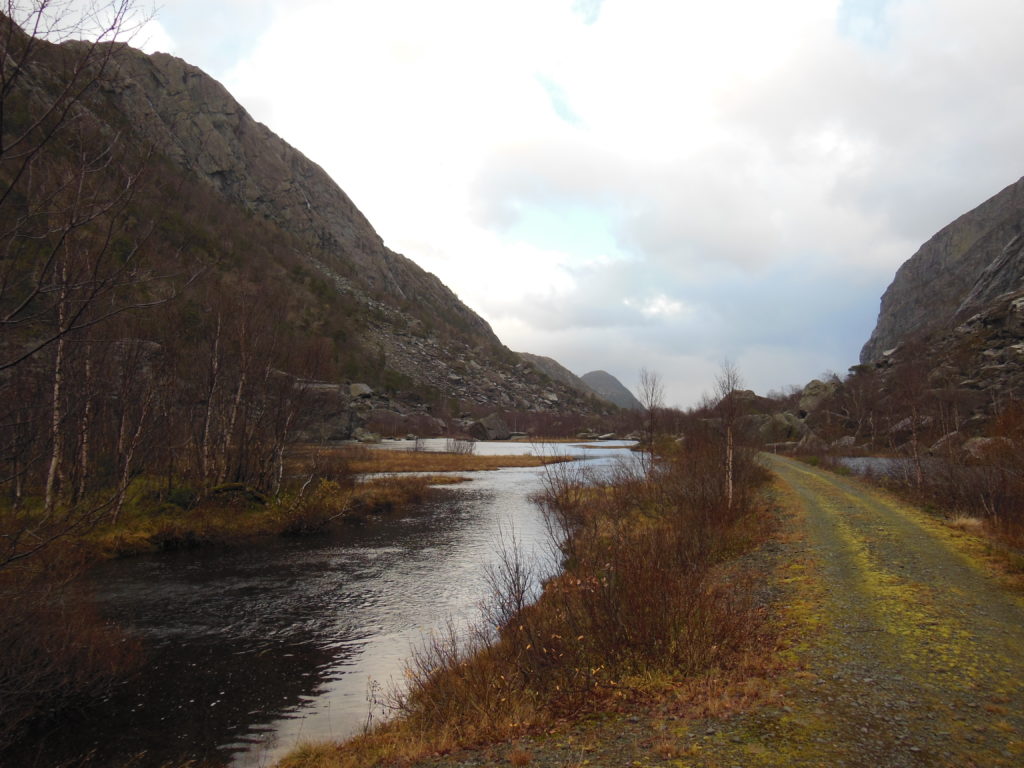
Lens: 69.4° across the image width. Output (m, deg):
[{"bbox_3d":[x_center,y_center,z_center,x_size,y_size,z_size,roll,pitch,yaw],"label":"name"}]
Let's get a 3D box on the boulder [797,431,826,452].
[{"bbox_3d":[22.275,4.277,55.000,2.160,1.600,1.900,-1,-3,22],"label":"boulder"}]

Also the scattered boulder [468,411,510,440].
[{"bbox_3d":[-2.924,5.287,92.000,5.310,3.410,4.600,0,-3,-2],"label":"scattered boulder"}]

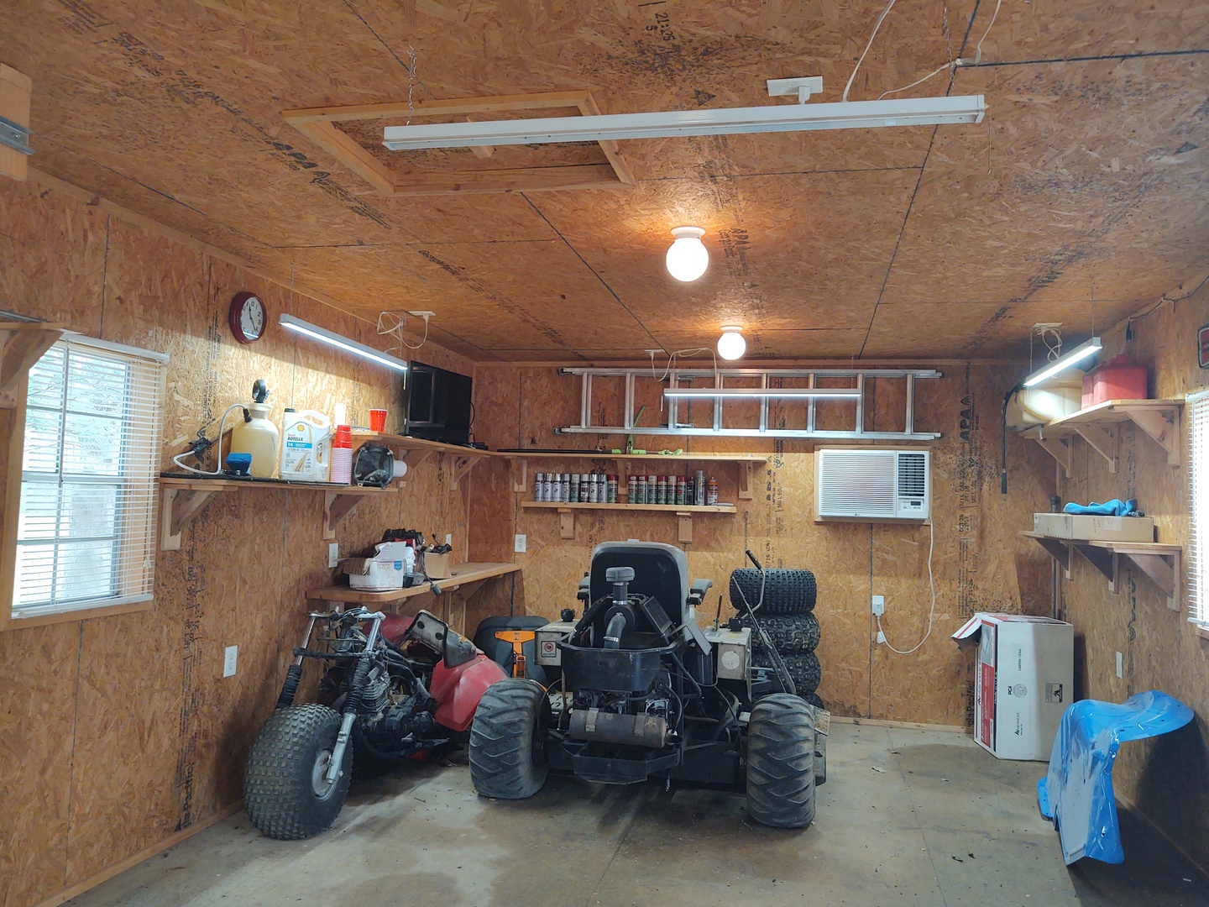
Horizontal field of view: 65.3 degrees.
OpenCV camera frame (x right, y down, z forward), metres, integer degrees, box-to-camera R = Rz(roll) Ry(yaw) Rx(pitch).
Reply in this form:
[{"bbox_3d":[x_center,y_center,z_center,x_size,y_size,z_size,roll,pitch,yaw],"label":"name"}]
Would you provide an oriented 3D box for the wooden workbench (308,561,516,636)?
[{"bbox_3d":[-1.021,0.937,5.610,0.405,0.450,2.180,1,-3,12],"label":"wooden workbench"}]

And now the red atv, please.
[{"bbox_3d":[-1.029,1.127,4.336,0.890,0.860,1.700,1,-3,16],"label":"red atv"}]

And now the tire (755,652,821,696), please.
[{"bbox_3d":[1.039,1.335,5.742,0.540,0.240,0.540,1,-3,12],"label":"tire"}]

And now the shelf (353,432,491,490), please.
[{"bbox_3d":[-1.062,0.078,5.631,0.285,0.265,1.880,1,-3,12],"label":"shelf"}]

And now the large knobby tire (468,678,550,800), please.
[{"bbox_3d":[-0.435,1.324,4.424,0.275,0.530,0.545,1,-3,12],"label":"large knobby tire"}]

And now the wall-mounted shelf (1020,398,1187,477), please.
[{"bbox_3d":[2.505,-0.032,4.912,0.286,0.284,1.820,1,-3,12],"label":"wall-mounted shelf"}]

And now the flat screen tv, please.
[{"bbox_3d":[-0.983,-0.276,5.532,0.095,0.440,0.625,0,-3,23],"label":"flat screen tv"}]

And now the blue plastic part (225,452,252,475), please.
[{"bbox_3d":[-1.423,0.042,3.671,0.080,0.090,0.095,-1,-4,43],"label":"blue plastic part"}]

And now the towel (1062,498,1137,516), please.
[{"bbox_3d":[2.274,0.246,4.339,0.290,0.085,0.230,1,-3,12],"label":"towel"}]

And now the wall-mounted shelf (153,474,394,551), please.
[{"bbox_3d":[-1.365,0.268,4.174,0.286,0.272,1.460,1,-3,12],"label":"wall-mounted shelf"}]

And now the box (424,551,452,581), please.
[{"bbox_3d":[-0.944,0.640,5.398,0.115,0.145,0.130,1,-3,12],"label":"box"}]

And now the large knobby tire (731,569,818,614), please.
[{"bbox_3d":[1.031,0.841,5.773,0.525,0.250,0.525,1,-3,12],"label":"large knobby tire"}]

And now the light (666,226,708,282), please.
[{"bbox_3d":[0.303,-0.712,3.420,0.154,0.182,0.154,1,-3,12],"label":"light"}]

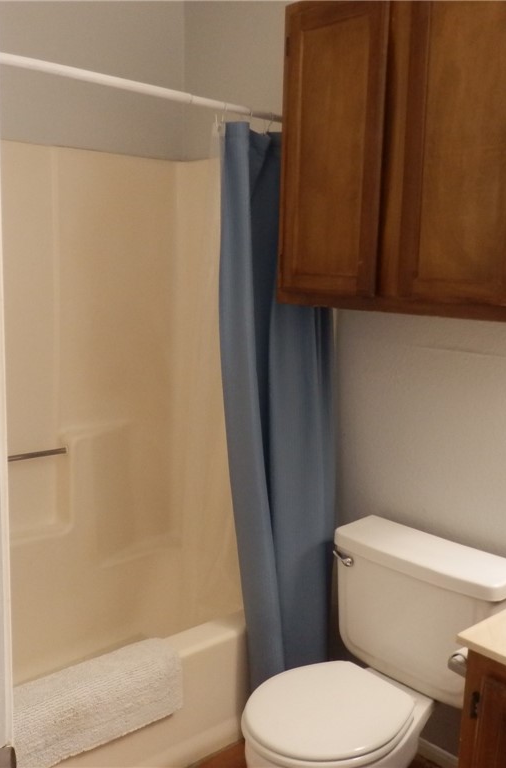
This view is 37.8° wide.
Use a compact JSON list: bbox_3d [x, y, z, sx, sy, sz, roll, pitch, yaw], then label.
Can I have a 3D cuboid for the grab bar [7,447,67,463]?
[{"bbox_3d":[-0.841,0.261,2.528,0.440,0.021,0.025,-6,12,-42],"label":"grab bar"}]

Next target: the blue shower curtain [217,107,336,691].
[{"bbox_3d":[0.090,0.170,2.220,0.430,1.790,0.130,-6,12,-42],"label":"blue shower curtain"}]

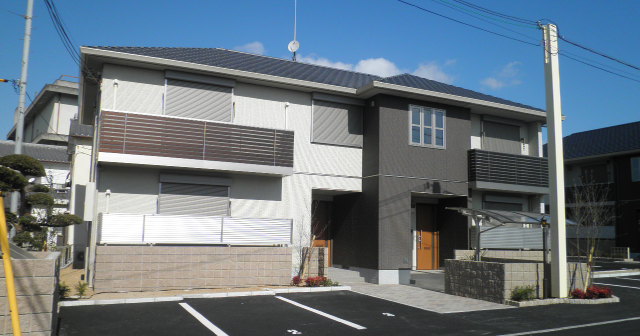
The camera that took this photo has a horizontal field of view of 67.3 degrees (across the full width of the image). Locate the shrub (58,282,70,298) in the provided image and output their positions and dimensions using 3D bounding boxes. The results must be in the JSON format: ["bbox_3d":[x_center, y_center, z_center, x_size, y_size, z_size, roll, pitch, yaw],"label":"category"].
[{"bbox_3d":[-5.631,2.689,10.552,0.310,0.340,0.310,5,-8,-26],"label":"shrub"}]

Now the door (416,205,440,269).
[{"bbox_3d":[3.850,2.471,17.223,0.970,2.330,0.080,5,-8,-26],"label":"door"}]

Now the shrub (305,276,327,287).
[{"bbox_3d":[-0.108,3.021,12.795,0.460,0.230,0.360,5,-8,-26],"label":"shrub"}]

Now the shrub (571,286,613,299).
[{"bbox_3d":[6.659,3.076,11.820,0.970,0.250,0.400,5,-8,-26],"label":"shrub"}]

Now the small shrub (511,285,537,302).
[{"bbox_3d":[4.670,2.882,11.036,0.400,0.360,0.360,5,-8,-26],"label":"small shrub"}]

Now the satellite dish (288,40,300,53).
[{"bbox_3d":[-1.021,-4.826,19.095,0.460,0.470,0.300,0,-7,12],"label":"satellite dish"}]

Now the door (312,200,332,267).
[{"bbox_3d":[-0.004,2.323,16.917,0.950,2.320,0.080,5,-8,-26],"label":"door"}]

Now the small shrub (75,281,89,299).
[{"bbox_3d":[-5.298,2.697,10.679,0.270,0.360,0.270,5,-8,-26],"label":"small shrub"}]

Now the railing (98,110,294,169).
[{"bbox_3d":[-3.017,-0.712,12.696,5.050,1.060,0.100,5,-8,-26],"label":"railing"}]

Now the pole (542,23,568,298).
[{"bbox_3d":[5.929,-0.267,12.132,0.260,6.930,0.240,5,-8,-26],"label":"pole"}]

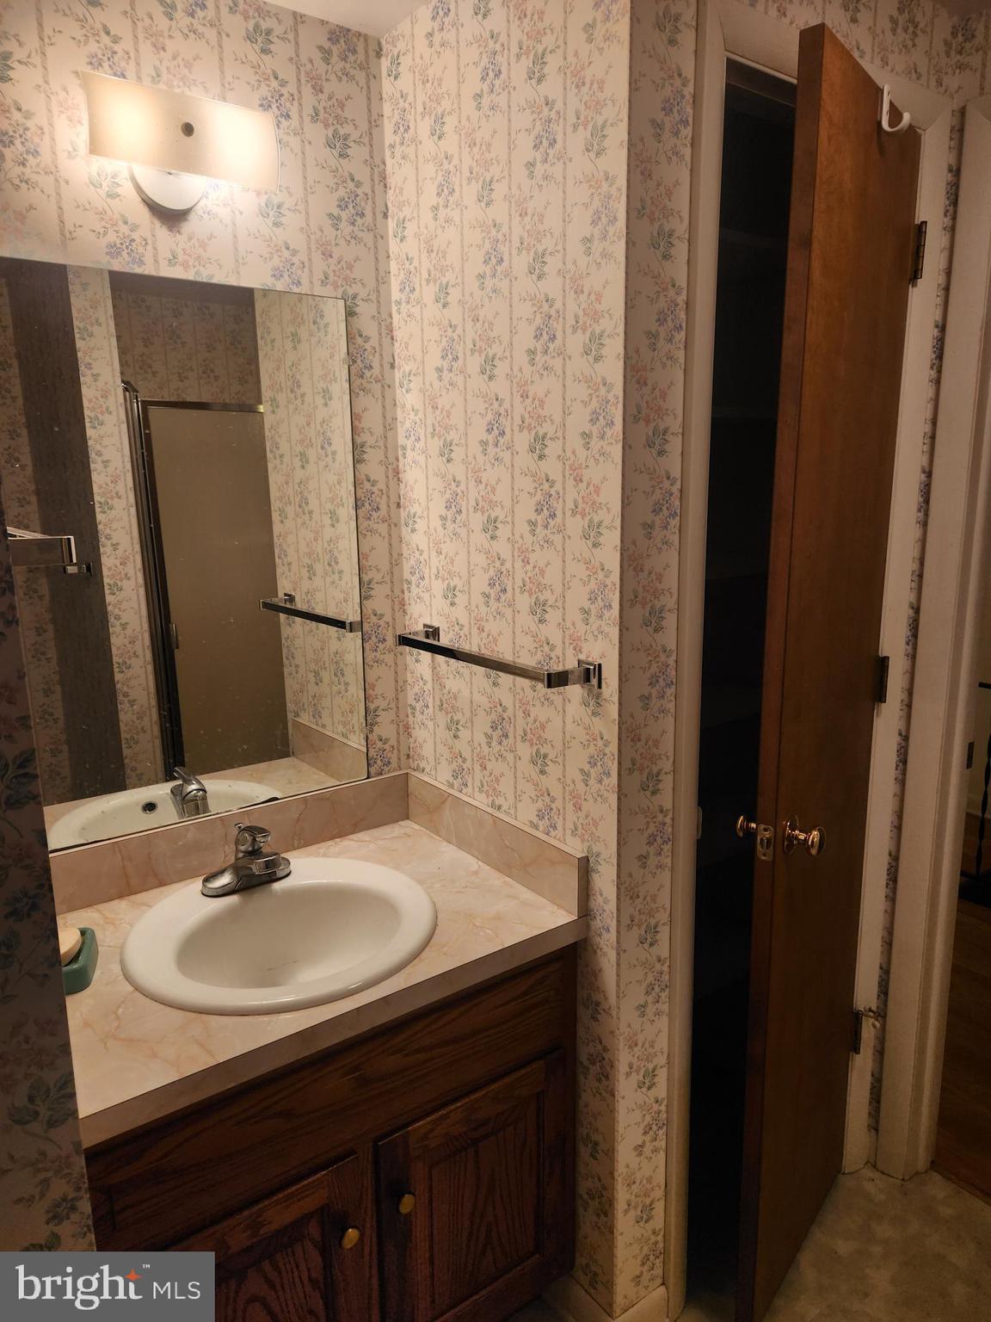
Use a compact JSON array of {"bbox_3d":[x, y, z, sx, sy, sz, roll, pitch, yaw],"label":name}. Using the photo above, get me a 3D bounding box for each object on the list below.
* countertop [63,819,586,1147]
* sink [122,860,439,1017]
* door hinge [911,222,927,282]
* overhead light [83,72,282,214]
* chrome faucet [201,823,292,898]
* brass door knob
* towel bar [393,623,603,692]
[{"bbox_3d":[-0.324,0.440,1.425,0.768,0.041,0.546,-9,14,-35],"label":"countertop"},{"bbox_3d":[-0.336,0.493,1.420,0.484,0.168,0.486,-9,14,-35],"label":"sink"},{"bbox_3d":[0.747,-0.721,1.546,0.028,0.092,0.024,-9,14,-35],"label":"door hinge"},{"bbox_3d":[-0.484,-0.771,1.345,0.280,0.146,0.117,-9,14,-35],"label":"overhead light"},{"bbox_3d":[-0.408,0.334,1.491,0.155,0.124,0.146,-9,14,-35],"label":"chrome faucet"},{"bbox_3d":[0.489,0.278,1.371,0.055,0.062,0.062,8,15,38],"label":"brass door knob"},{"bbox_3d":[-0.026,-0.008,1.496,0.088,0.043,0.508,-9,14,-35],"label":"towel bar"}]

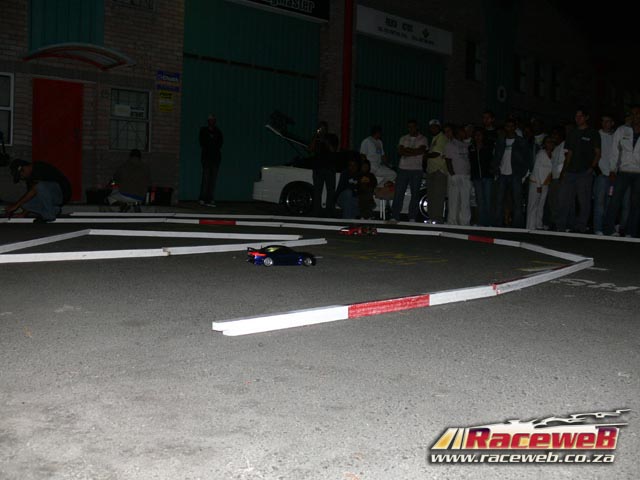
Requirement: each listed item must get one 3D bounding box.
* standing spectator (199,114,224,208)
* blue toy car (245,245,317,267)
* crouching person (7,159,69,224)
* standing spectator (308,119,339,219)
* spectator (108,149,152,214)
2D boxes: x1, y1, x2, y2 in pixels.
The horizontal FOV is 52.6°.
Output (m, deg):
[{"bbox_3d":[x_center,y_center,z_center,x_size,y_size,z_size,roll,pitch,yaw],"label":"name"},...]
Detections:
[{"bbox_3d":[-2.074,-1.487,12.350,0.490,1.770,0.320,0,4,-18],"label":"standing spectator"},{"bbox_3d":[-0.247,0.099,4.120,0.430,0.128,0.190,0,4,-18],"label":"blue toy car"},{"bbox_3d":[-3.416,-0.596,7.900,0.770,0.770,0.500,1,4,-15],"label":"crouching person"},{"bbox_3d":[0.062,-1.245,11.400,0.500,1.700,0.370,4,4,23],"label":"standing spectator"},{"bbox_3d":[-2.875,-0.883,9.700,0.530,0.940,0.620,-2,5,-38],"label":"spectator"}]

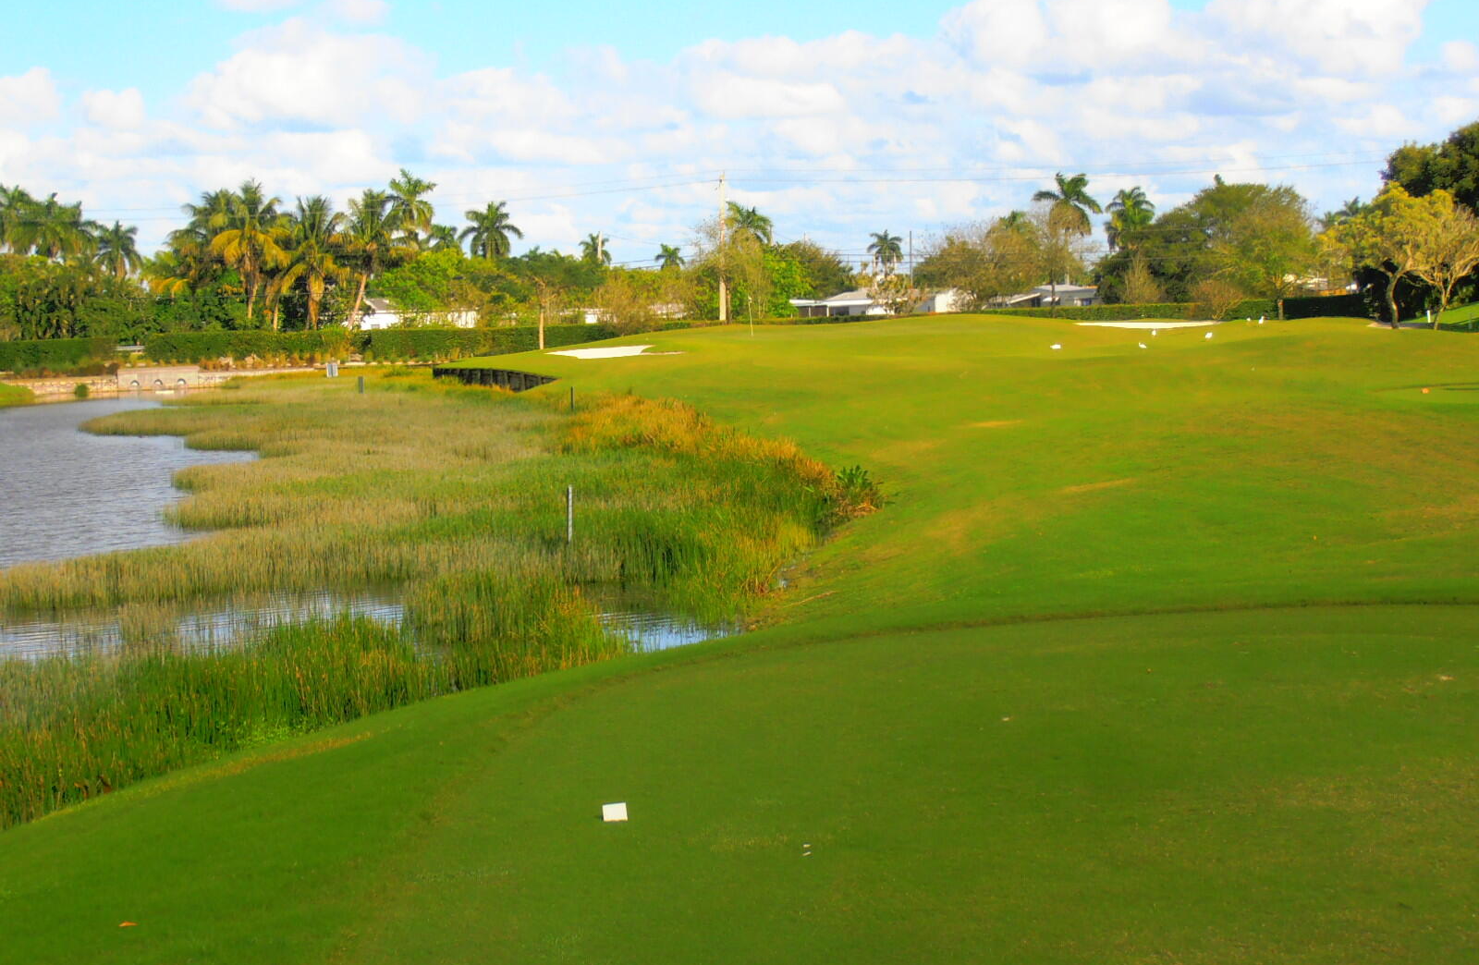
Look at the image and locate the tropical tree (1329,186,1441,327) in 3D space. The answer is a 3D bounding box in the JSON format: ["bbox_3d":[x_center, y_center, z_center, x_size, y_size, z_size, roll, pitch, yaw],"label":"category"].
[{"bbox_3d":[35.059,-12.352,205.176,6.050,7.870,5.750,0,3,0],"label":"tropical tree"}]

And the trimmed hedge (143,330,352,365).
[{"bbox_3d":[-29.029,-7.914,222.000,12.300,1.980,1.400,0,3,0],"label":"trimmed hedge"}]

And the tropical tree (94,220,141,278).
[{"bbox_3d":[-49.600,-15.857,300.000,4.000,10.050,4.000,0,3,0],"label":"tropical tree"}]

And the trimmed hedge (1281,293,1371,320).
[{"bbox_3d":[34.312,-10.141,220.000,5.300,1.690,1.300,0,3,0],"label":"trimmed hedge"}]

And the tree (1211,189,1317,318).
[{"bbox_3d":[31.427,-13.729,225.173,6.360,7.740,6.040,0,3,0],"label":"tree"}]

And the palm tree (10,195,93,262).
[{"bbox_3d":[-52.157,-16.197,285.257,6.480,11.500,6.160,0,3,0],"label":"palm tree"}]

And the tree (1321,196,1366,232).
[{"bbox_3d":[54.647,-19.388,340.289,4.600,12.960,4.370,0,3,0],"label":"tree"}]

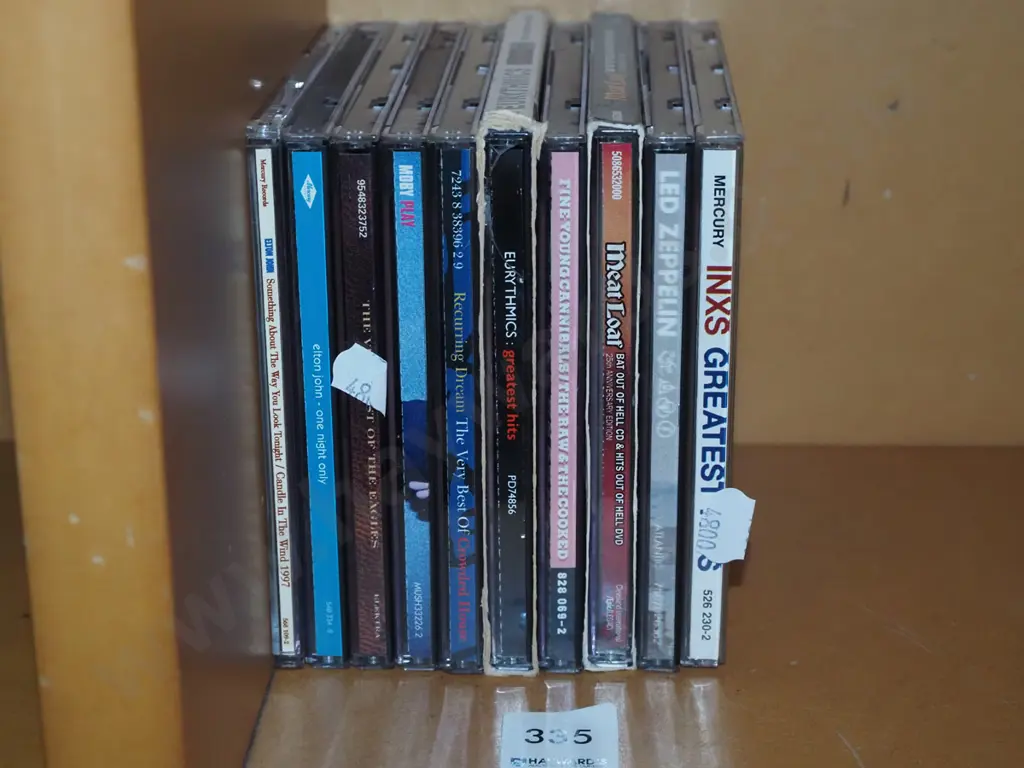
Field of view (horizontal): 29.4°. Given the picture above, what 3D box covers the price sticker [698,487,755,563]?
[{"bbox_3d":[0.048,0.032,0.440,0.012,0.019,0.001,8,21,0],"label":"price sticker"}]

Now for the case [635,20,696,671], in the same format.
[{"bbox_3d":[0.037,-0.017,0.494,0.010,0.125,0.142,1,20,3],"label":"case"}]

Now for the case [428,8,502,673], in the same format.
[{"bbox_3d":[-0.009,-0.017,0.494,0.010,0.125,0.142,0,20,2],"label":"case"}]

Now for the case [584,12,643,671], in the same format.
[{"bbox_3d":[0.025,-0.018,0.495,0.012,0.127,0.143,0,20,3],"label":"case"}]

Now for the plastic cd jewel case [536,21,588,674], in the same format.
[{"bbox_3d":[0.014,-0.017,0.493,0.010,0.125,0.142,1,20,2],"label":"plastic cd jewel case"}]

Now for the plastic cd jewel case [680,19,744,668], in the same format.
[{"bbox_3d":[0.048,-0.018,0.496,0.010,0.124,0.142,1,20,3],"label":"plastic cd jewel case"}]

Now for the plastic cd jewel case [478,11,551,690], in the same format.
[{"bbox_3d":[0.002,-0.018,0.493,0.013,0.127,0.143,0,21,2],"label":"plastic cd jewel case"}]

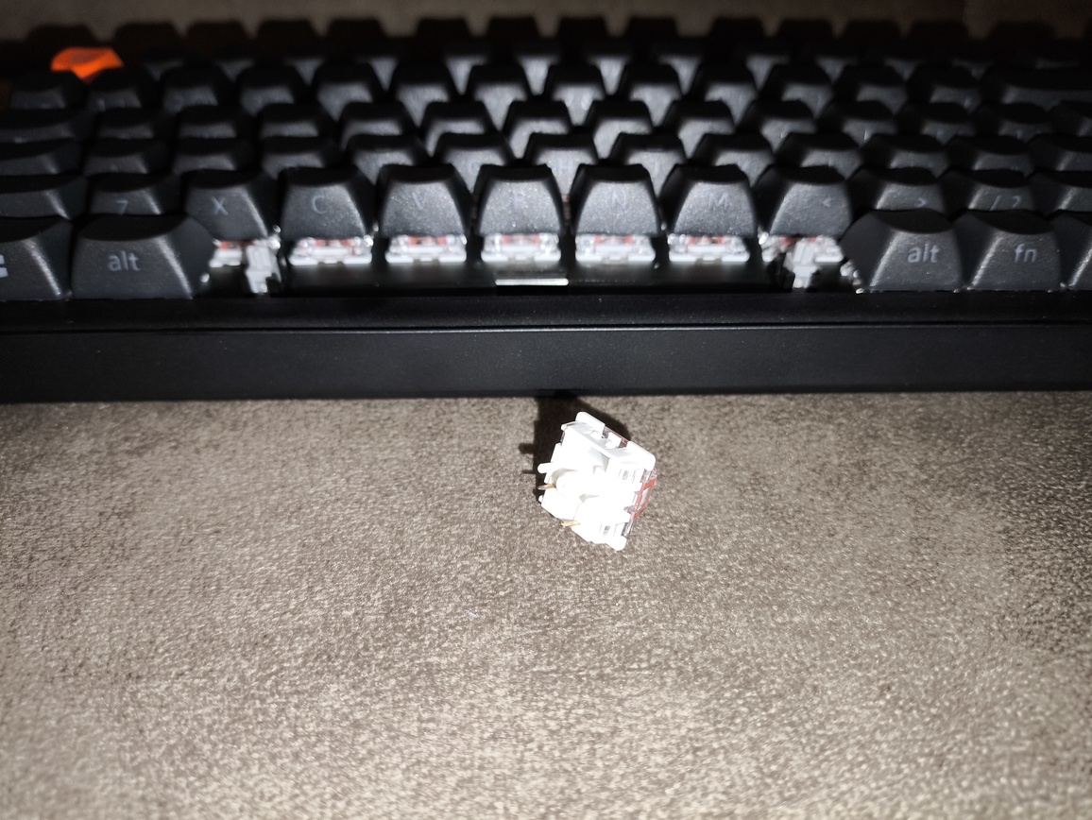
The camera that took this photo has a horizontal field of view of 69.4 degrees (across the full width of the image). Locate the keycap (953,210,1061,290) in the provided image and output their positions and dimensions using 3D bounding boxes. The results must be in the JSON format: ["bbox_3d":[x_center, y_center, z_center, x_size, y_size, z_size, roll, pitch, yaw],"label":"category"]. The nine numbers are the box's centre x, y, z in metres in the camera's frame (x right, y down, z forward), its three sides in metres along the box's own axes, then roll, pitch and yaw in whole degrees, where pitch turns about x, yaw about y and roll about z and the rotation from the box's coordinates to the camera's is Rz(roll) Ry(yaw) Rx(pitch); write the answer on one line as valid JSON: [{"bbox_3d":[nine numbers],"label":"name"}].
[{"bbox_3d":[0.084,-0.031,0.144,0.018,0.009,0.018,-1,41,-1],"label":"keycap"}]

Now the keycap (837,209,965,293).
[{"bbox_3d":[0.066,-0.031,0.144,0.018,0.009,0.018,-1,41,-2],"label":"keycap"}]

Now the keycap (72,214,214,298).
[{"bbox_3d":[-0.072,-0.029,0.141,0.023,0.009,0.018,-1,41,-1],"label":"keycap"}]

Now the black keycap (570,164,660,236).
[{"bbox_3d":[0.013,-0.043,0.156,0.018,0.010,0.018,-1,40,-1],"label":"black keycap"}]

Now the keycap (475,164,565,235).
[{"bbox_3d":[-0.005,-0.043,0.156,0.018,0.009,0.018,-1,41,-1],"label":"keycap"}]

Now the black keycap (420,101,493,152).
[{"bbox_3d":[-0.020,-0.067,0.185,0.018,0.008,0.018,-1,41,-1],"label":"black keycap"}]

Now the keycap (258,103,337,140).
[{"bbox_3d":[-0.058,-0.067,0.186,0.018,0.009,0.018,-1,40,-1],"label":"keycap"}]

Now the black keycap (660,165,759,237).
[{"bbox_3d":[0.033,-0.043,0.157,0.018,0.009,0.018,-1,41,-1],"label":"black keycap"}]

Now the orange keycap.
[{"bbox_3d":[-0.124,-0.093,0.219,0.018,0.011,0.018,-1,40,-1],"label":"orange keycap"}]

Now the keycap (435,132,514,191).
[{"bbox_3d":[-0.015,-0.054,0.171,0.018,0.009,0.018,-1,41,-2],"label":"keycap"}]

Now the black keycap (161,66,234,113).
[{"bbox_3d":[-0.086,-0.079,0.197,0.018,0.010,0.018,-1,41,-1],"label":"black keycap"}]

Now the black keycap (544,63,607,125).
[{"bbox_3d":[0.008,-0.081,0.199,0.018,0.010,0.018,-1,41,-1],"label":"black keycap"}]

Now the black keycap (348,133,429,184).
[{"bbox_3d":[-0.034,-0.055,0.172,0.018,0.009,0.018,-1,40,-1],"label":"black keycap"}]

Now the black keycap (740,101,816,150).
[{"bbox_3d":[0.055,-0.068,0.186,0.018,0.009,0.018,-1,40,-1],"label":"black keycap"}]

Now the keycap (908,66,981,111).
[{"bbox_3d":[0.102,-0.081,0.201,0.018,0.011,0.018,-1,40,-1],"label":"keycap"}]

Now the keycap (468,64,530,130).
[{"bbox_3d":[-0.012,-0.080,0.198,0.018,0.011,0.018,-1,40,-1],"label":"keycap"}]

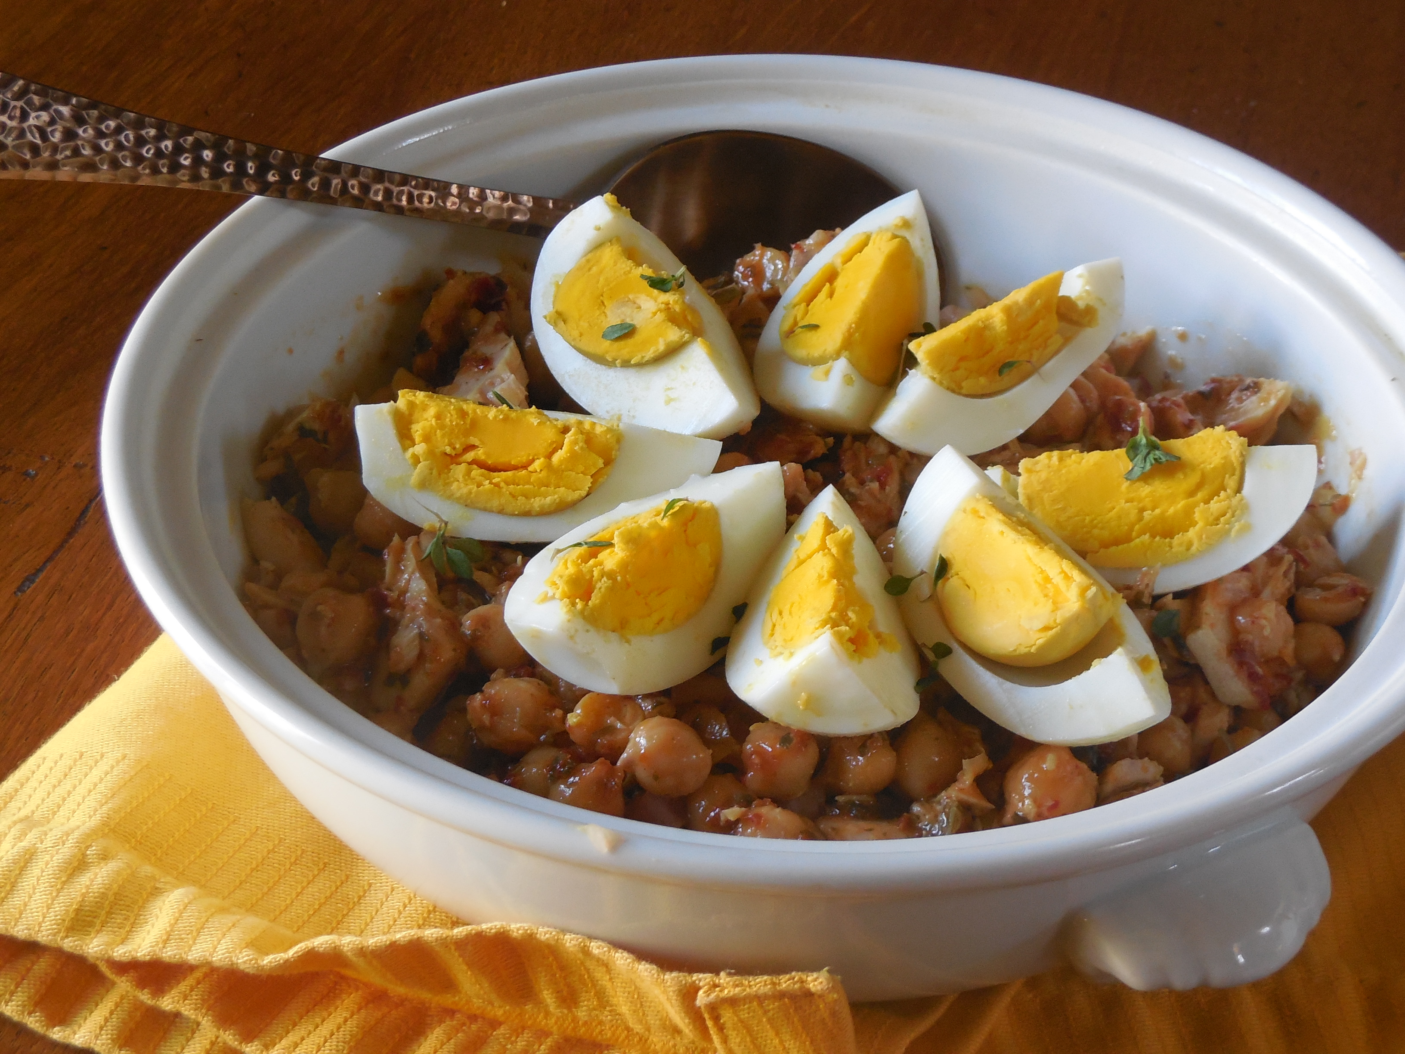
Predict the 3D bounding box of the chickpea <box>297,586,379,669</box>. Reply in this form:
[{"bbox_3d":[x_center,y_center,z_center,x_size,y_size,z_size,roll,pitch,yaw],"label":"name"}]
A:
[{"bbox_3d":[-0.054,0.015,0.428,0.012,0.012,0.012,1,38,0],"label":"chickpea"}]

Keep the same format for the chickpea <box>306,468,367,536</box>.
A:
[{"bbox_3d":[-0.057,-0.004,0.453,0.011,0.010,0.011,1,38,0],"label":"chickpea"}]

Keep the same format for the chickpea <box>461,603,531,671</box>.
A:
[{"bbox_3d":[-0.030,0.016,0.426,0.011,0.011,0.011,1,38,0],"label":"chickpea"}]

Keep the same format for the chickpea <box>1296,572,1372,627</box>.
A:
[{"bbox_3d":[0.096,0.011,0.438,0.011,0.009,0.010,1,38,0],"label":"chickpea"}]

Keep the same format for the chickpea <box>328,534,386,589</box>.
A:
[{"bbox_3d":[-0.053,0.006,0.446,0.010,0.010,0.010,1,38,0],"label":"chickpea"}]

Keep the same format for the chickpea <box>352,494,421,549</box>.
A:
[{"bbox_3d":[-0.049,-0.001,0.449,0.011,0.011,0.011,1,38,0],"label":"chickpea"}]

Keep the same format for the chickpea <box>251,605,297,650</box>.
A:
[{"bbox_3d":[-0.063,0.015,0.430,0.011,0.010,0.011,1,38,0],"label":"chickpea"}]

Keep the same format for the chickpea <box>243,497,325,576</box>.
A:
[{"bbox_3d":[-0.064,0.001,0.445,0.012,0.011,0.012,1,38,0],"label":"chickpea"}]

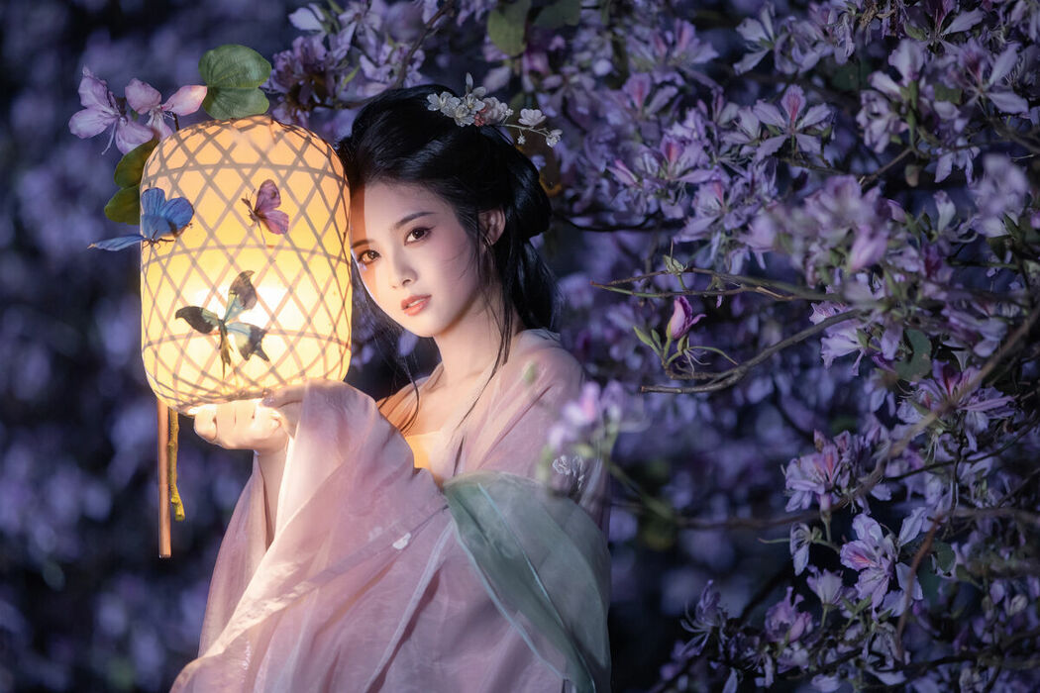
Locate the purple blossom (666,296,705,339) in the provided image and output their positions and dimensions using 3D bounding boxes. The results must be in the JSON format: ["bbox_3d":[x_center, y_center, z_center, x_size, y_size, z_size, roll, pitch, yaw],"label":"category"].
[{"bbox_3d":[0.169,-0.030,5.350,0.039,0.044,0.030,9,0,0],"label":"purple blossom"}]

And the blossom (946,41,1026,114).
[{"bbox_3d":[0.493,-0.286,5.550,0.086,0.078,0.060,0,-2,6],"label":"blossom"}]

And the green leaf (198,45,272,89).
[{"bbox_3d":[-0.292,-0.287,5.400,0.075,0.047,0.025,0,0,0],"label":"green leaf"}]

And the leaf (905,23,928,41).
[{"bbox_3d":[0.414,-0.329,5.500,0.018,0.029,0.015,-37,0,0],"label":"leaf"}]

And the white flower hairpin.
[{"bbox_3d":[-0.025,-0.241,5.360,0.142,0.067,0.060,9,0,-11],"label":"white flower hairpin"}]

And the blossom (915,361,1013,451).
[{"bbox_3d":[0.464,0.062,5.500,0.106,0.091,0.075,0,-2,0],"label":"blossom"}]

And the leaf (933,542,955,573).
[{"bbox_3d":[0.451,0.223,5.580,0.023,0.033,0.015,0,-2,0],"label":"leaf"}]

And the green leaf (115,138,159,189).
[{"bbox_3d":[-0.394,-0.188,5.400,0.047,0.051,0.025,0,0,0],"label":"green leaf"}]

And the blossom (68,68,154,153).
[{"bbox_3d":[-0.422,-0.243,5.420,0.086,0.086,0.060,-1,-2,19],"label":"blossom"}]

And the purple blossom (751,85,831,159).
[{"bbox_3d":[0.291,-0.241,5.650,0.084,0.077,0.055,0,-2,0],"label":"purple blossom"}]

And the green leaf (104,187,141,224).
[{"bbox_3d":[-0.399,-0.142,5.300,0.043,0.039,0.025,0,0,11],"label":"green leaf"}]

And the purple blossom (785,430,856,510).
[{"bbox_3d":[0.315,0.130,5.550,0.065,0.088,0.065,0,0,24],"label":"purple blossom"}]

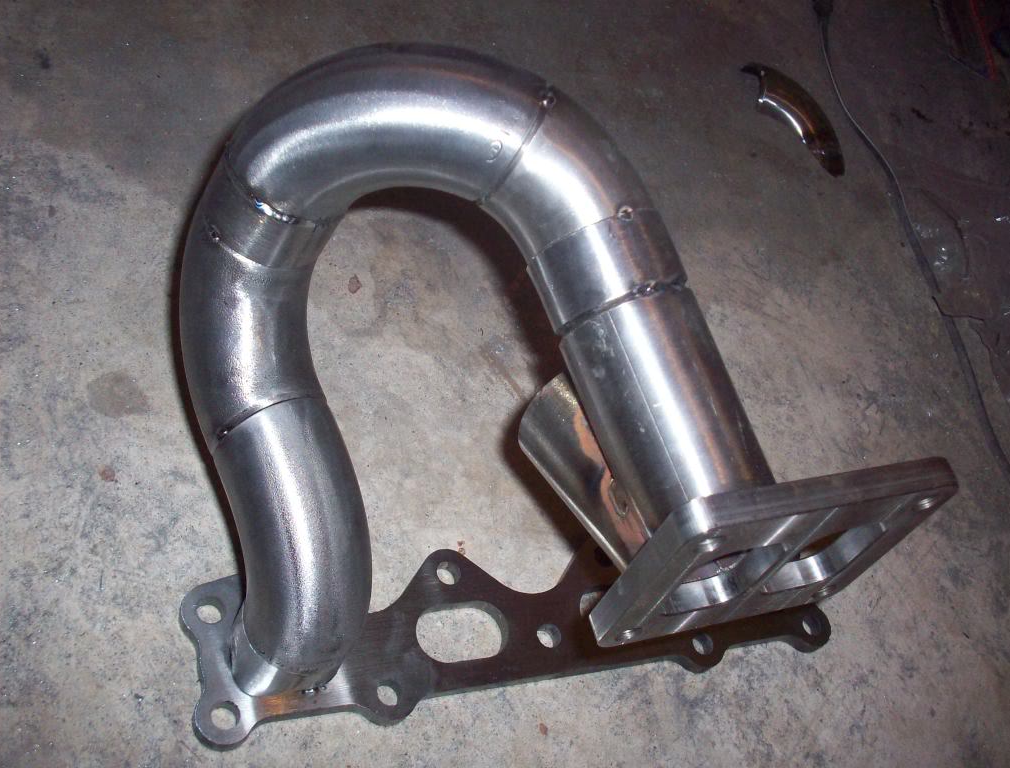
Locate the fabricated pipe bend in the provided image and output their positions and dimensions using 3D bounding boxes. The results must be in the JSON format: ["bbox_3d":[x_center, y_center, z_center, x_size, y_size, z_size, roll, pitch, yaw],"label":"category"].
[{"bbox_3d":[-0.032,0.011,0.460,0.175,0.260,0.220,-9,57,-28],"label":"fabricated pipe bend"}]

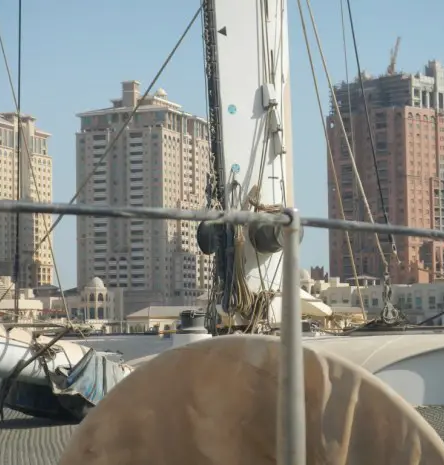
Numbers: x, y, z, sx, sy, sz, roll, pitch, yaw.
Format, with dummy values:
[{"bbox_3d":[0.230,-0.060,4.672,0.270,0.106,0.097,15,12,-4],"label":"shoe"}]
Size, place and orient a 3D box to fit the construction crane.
[{"bbox_3d":[61.630,-62.990,585.000,4.800,14.300,2.500,-2,-3,17],"label":"construction crane"}]

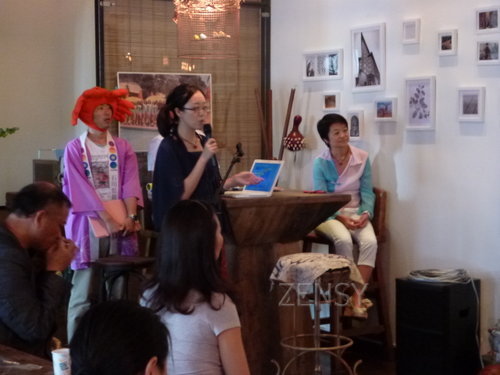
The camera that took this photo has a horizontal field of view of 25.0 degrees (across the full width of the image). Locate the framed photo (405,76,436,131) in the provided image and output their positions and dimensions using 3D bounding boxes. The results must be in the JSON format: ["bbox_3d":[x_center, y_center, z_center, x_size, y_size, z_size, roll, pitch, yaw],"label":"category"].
[{"bbox_3d":[1.073,-0.526,7.087,0.030,0.331,0.227,-4,6,-41],"label":"framed photo"}]

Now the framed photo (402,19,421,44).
[{"bbox_3d":[1.022,-0.982,7.111,0.030,0.151,0.123,-4,6,-41],"label":"framed photo"}]

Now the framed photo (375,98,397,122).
[{"bbox_3d":[0.885,-0.503,7.305,0.030,0.149,0.162,-4,6,-41],"label":"framed photo"}]

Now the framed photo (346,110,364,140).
[{"bbox_3d":[0.705,-0.414,7.519,0.030,0.193,0.125,-4,6,-41],"label":"framed photo"}]

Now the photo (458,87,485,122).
[{"bbox_3d":[1.337,-0.497,6.784,0.030,0.206,0.173,-4,6,-41],"label":"photo"}]

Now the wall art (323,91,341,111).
[{"bbox_3d":[0.556,-0.587,7.678,0.030,0.133,0.139,-4,6,-41],"label":"wall art"}]

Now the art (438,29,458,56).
[{"bbox_3d":[1.216,-0.883,6.894,0.030,0.157,0.121,-4,6,-41],"label":"art"}]

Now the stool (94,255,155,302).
[{"bbox_3d":[-0.676,0.765,6.254,0.390,0.720,0.390,0,4,0],"label":"stool"}]

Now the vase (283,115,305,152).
[{"bbox_3d":[0.304,-0.377,7.870,0.155,0.270,0.155,0,3,0],"label":"vase"}]

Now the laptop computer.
[{"bbox_3d":[-0.013,-0.049,6.915,0.327,0.224,0.325,-3,5,-33],"label":"laptop computer"}]

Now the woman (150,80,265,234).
[{"bbox_3d":[-0.248,0.255,6.486,0.440,1.702,0.550,4,6,43],"label":"woman"}]

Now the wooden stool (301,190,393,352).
[{"bbox_3d":[0.594,0.523,6.930,0.420,1.040,0.420,-2,4,-28],"label":"wooden stool"}]

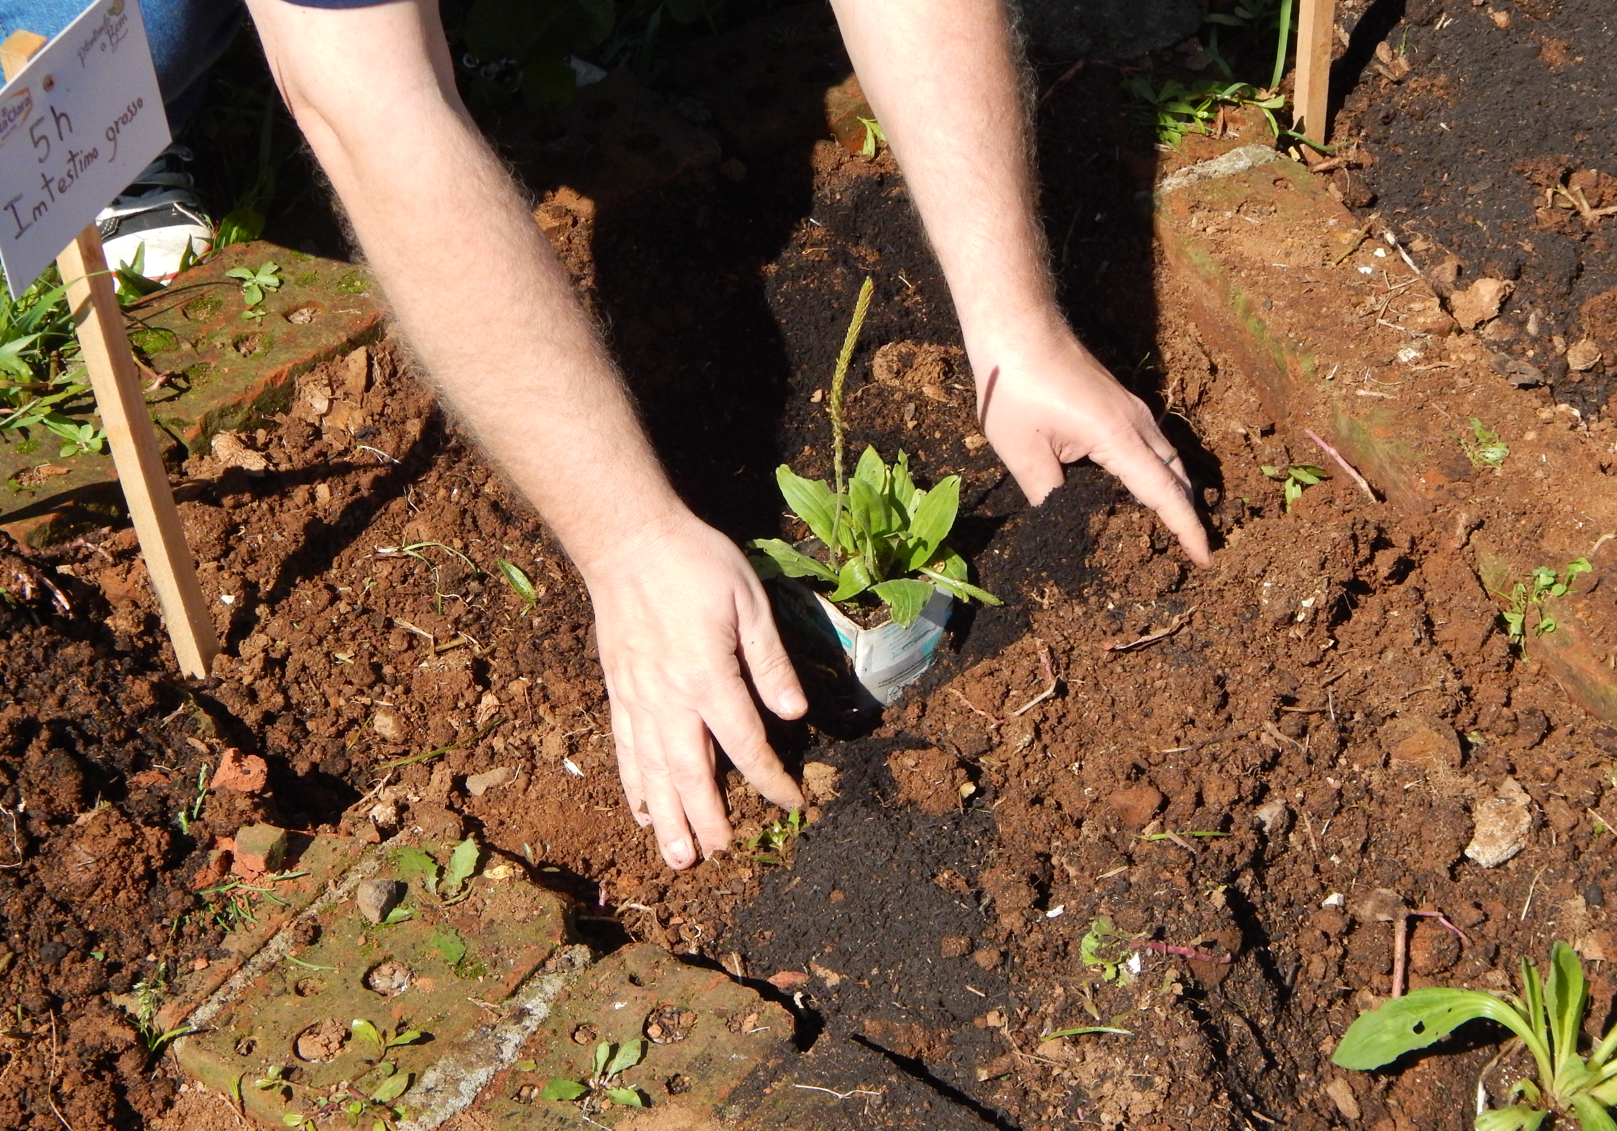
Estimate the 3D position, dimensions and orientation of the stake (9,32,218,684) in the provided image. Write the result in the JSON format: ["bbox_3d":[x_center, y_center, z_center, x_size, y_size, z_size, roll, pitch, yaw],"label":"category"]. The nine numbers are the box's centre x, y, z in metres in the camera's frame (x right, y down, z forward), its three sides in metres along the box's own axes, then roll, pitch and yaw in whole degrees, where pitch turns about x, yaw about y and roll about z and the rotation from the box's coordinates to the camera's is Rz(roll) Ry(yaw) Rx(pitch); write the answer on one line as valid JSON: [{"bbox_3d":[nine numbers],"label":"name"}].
[{"bbox_3d":[-0.375,-0.102,1.931,0.018,0.419,0.018,20,47,31],"label":"stake"}]

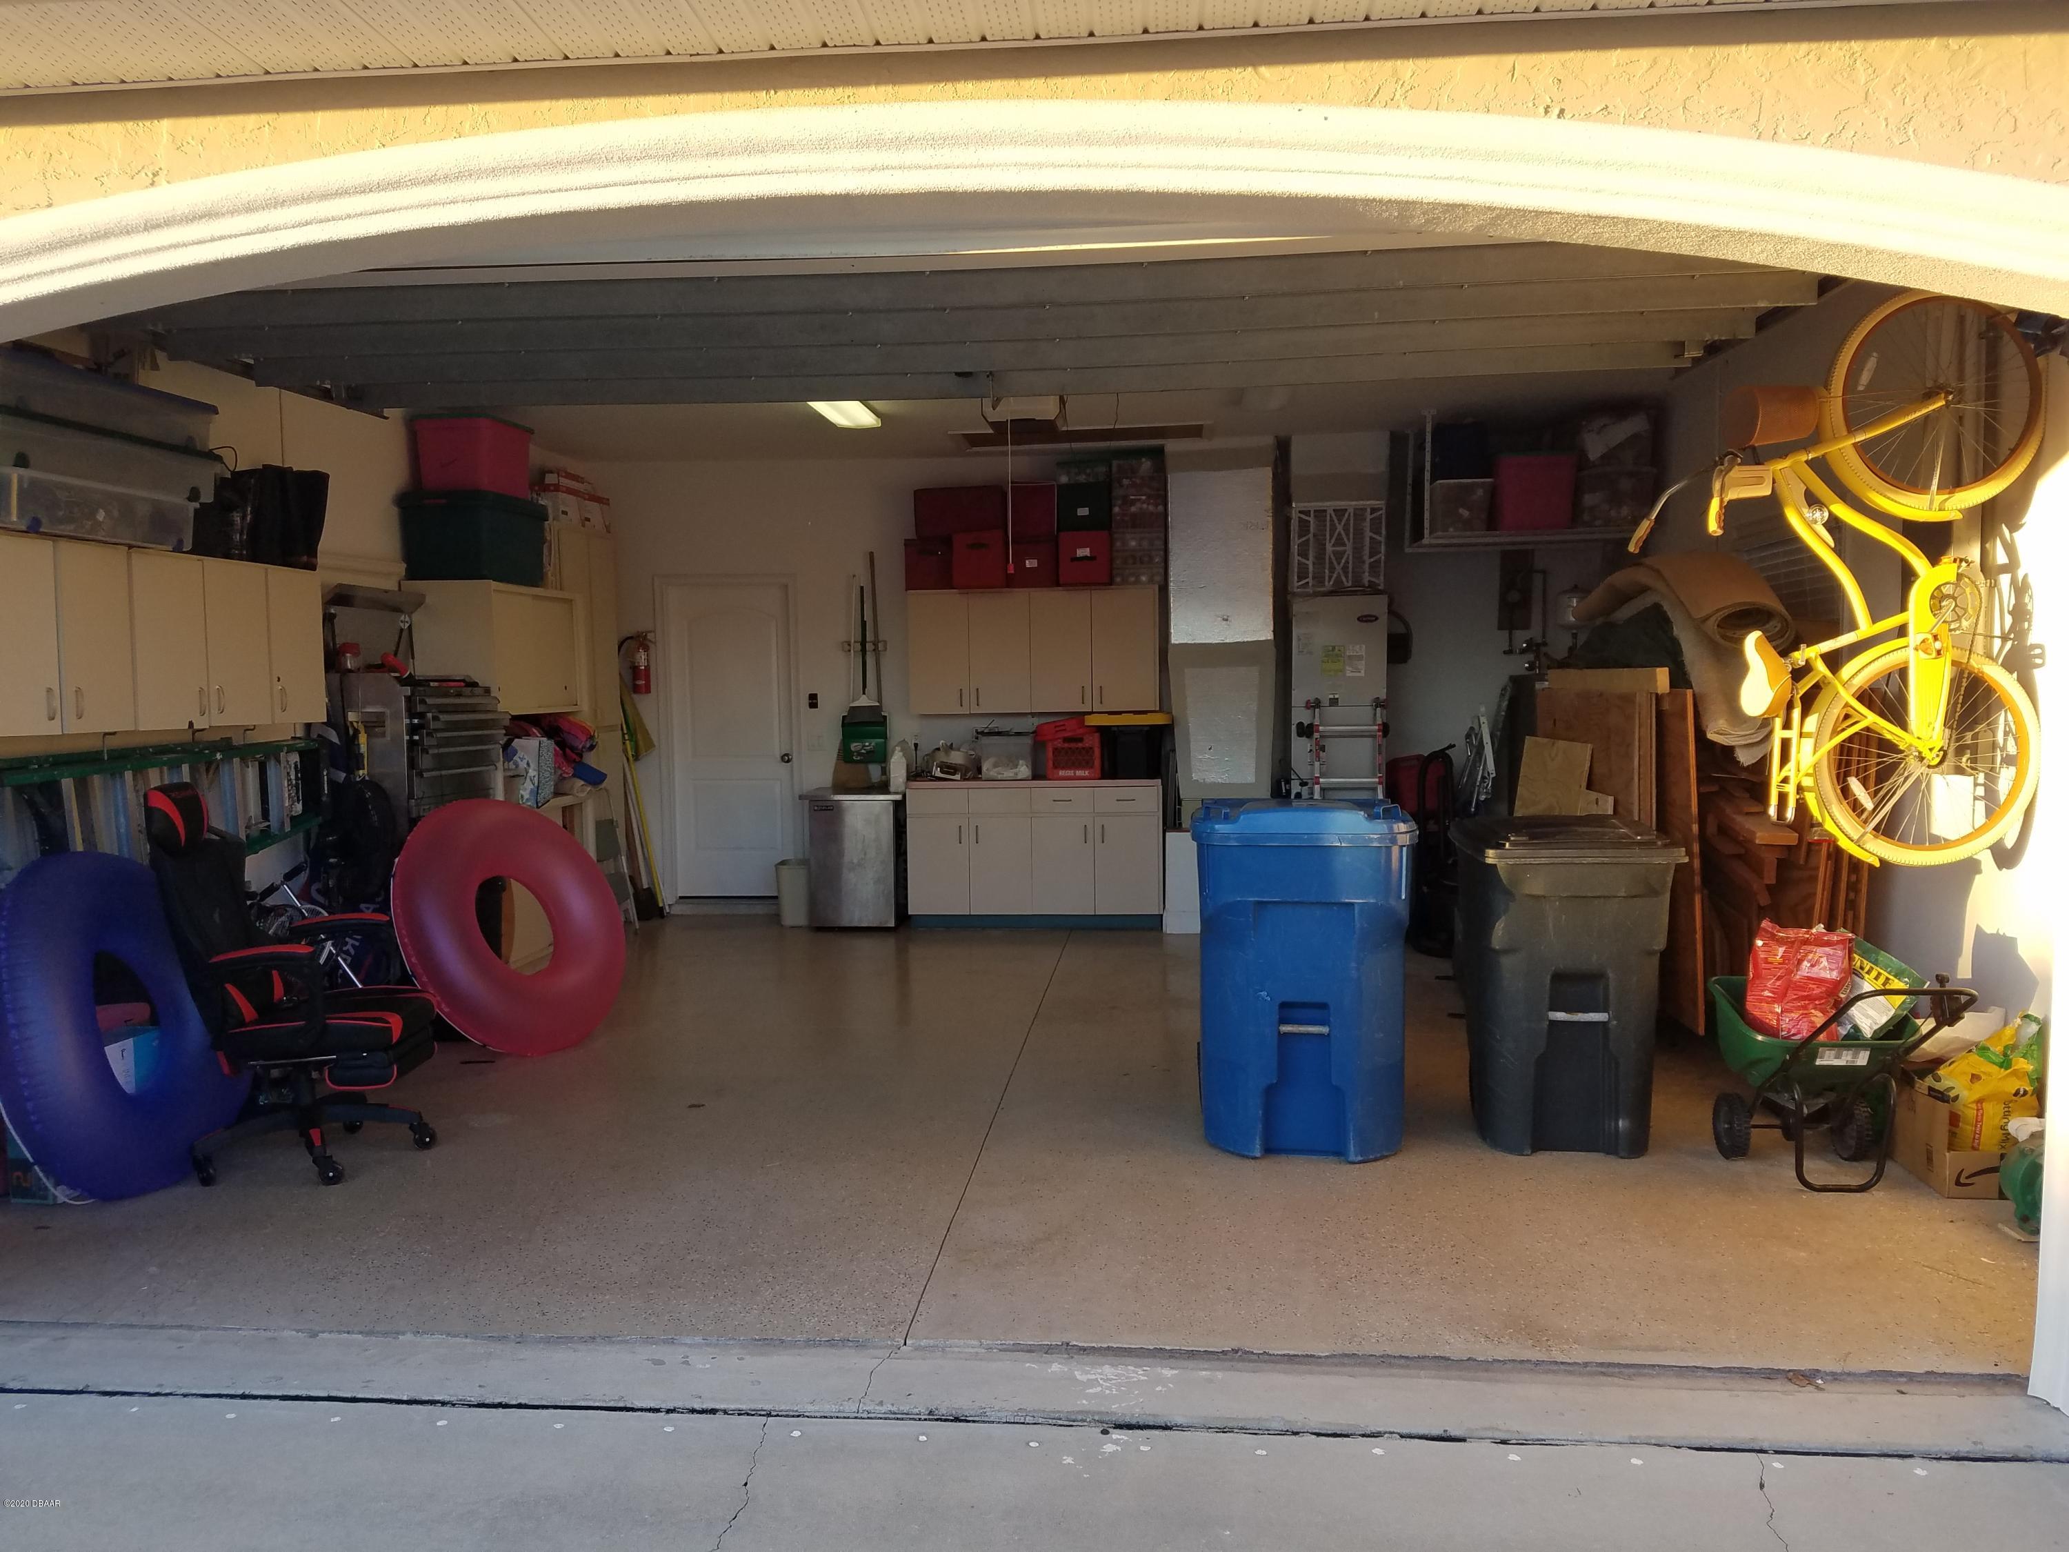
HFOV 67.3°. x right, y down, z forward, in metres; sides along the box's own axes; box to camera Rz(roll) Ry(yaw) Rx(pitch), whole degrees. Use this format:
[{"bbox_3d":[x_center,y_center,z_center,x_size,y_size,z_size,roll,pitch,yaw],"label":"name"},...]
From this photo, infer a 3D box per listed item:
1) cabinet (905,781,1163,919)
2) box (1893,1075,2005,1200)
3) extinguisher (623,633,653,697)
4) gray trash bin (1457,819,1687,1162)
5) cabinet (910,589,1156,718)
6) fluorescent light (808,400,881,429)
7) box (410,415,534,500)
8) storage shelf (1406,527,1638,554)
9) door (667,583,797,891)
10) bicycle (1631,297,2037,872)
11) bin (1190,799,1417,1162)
[{"bbox_3d":[0.025,0.453,9.643,1.540,0.885,0.610,0,3,5],"label":"cabinet"},{"bbox_3d":[2.769,1.033,4.577,0.335,0.310,0.390,0,3,5],"label":"box"},{"bbox_3d":[-2.574,-0.725,10.101,0.205,0.409,0.130,0,3,5],"label":"extinguisher"},{"bbox_3d":[1.742,0.647,5.149,0.620,1.040,0.770,0,3,9],"label":"gray trash bin"},{"bbox_3d":[0.011,-0.774,9.758,1.544,0.765,0.380,0,3,5],"label":"cabinet"},{"bbox_3d":[-0.987,-1.867,7.691,0.250,0.085,1.220,0,3,5],"label":"fluorescent light"},{"bbox_3d":[-2.895,-1.621,8.050,0.406,0.374,0.553,0,3,5],"label":"box"},{"bbox_3d":[2.758,-1.347,8.863,1.160,0.080,0.700,0,3,5],"label":"storage shelf"},{"bbox_3d":[-1.974,-0.231,10.103,0.815,2.030,0.070,0,3,5],"label":"door"},{"bbox_3d":[2.436,-0.570,4.618,1.063,1.693,0.700,0,3,5],"label":"bicycle"},{"bbox_3d":[0.888,0.635,5.179,0.690,1.080,0.800,0,3,8],"label":"bin"}]

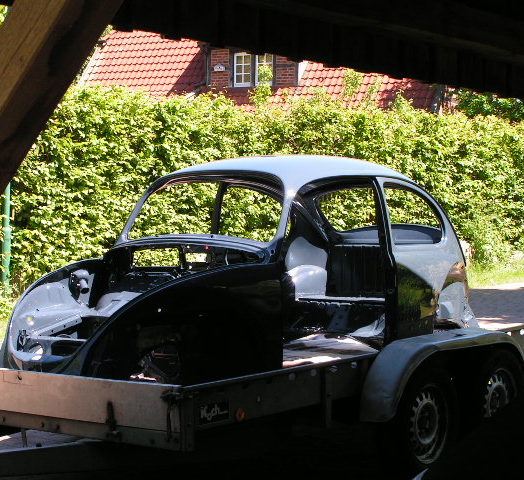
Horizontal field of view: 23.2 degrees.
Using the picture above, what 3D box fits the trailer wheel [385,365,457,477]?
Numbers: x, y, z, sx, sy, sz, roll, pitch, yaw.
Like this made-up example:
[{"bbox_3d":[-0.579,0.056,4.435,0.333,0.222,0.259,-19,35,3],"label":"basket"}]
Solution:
[{"bbox_3d":[0.736,0.880,6.122,0.170,0.575,0.575,-1,2,41],"label":"trailer wheel"}]

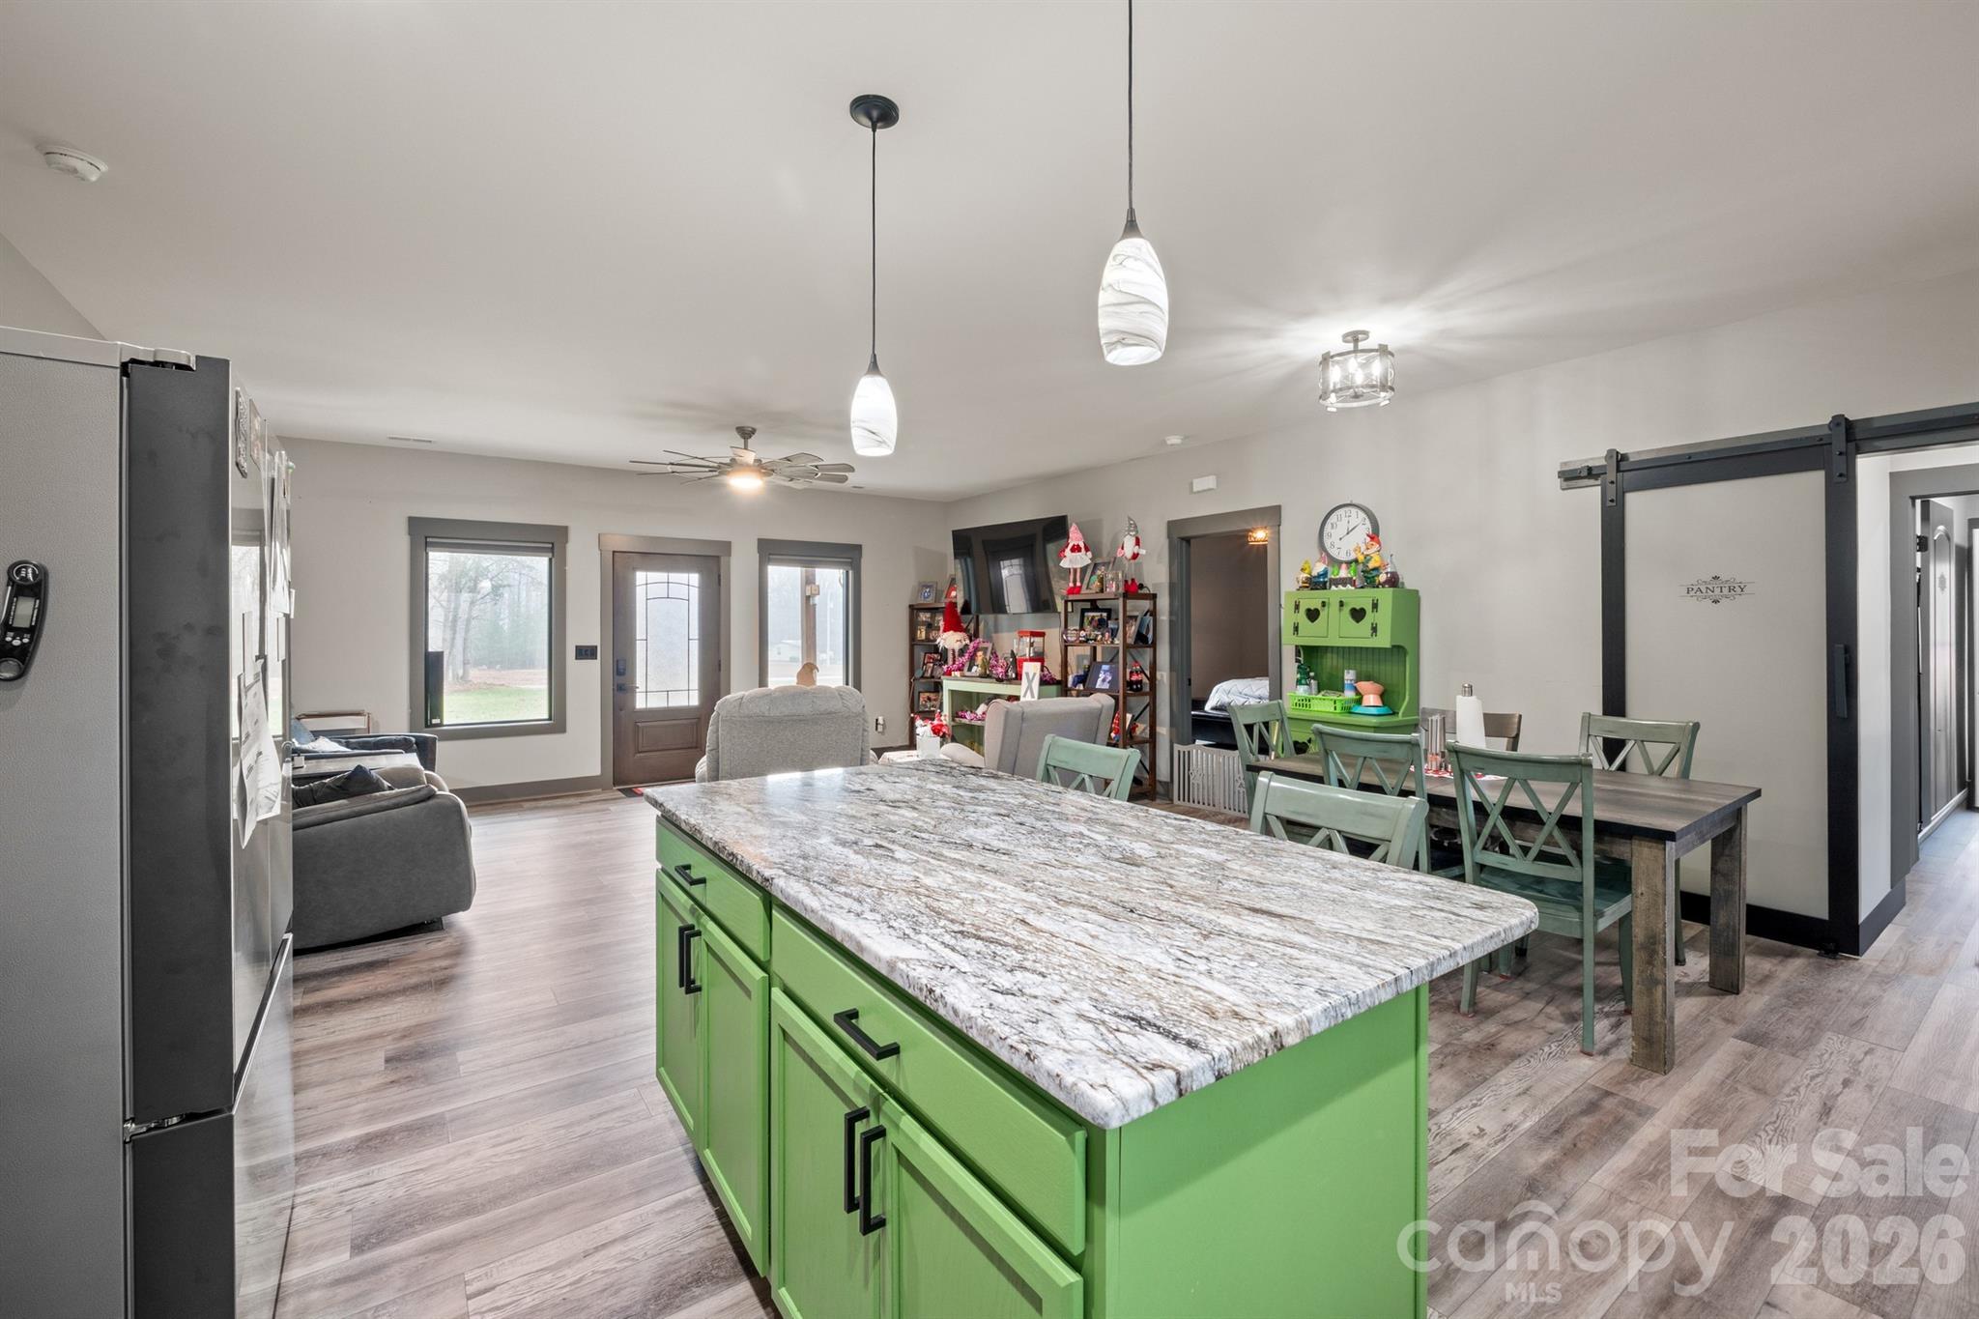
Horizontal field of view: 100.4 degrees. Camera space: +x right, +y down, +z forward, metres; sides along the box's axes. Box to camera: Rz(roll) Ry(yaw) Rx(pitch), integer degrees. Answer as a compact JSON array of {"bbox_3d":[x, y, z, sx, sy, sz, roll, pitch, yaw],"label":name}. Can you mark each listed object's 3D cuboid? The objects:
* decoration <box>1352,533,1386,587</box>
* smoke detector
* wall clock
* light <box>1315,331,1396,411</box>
[{"bbox_3d":[2.256,-0.593,4.900,0.160,0.310,0.180,-1,2,-44],"label":"decoration"},{"bbox_3d":[-2.722,-1.478,2.450,0.145,0.050,0.145,0,1,0],"label":"smoke detector"},{"bbox_3d":[2.283,-0.803,5.239,0.050,0.385,0.385,-1,2,-37],"label":"wall clock"},{"bbox_3d":[1.717,-1.346,3.867,0.335,0.340,0.335,-1,2,-37],"label":"light"}]

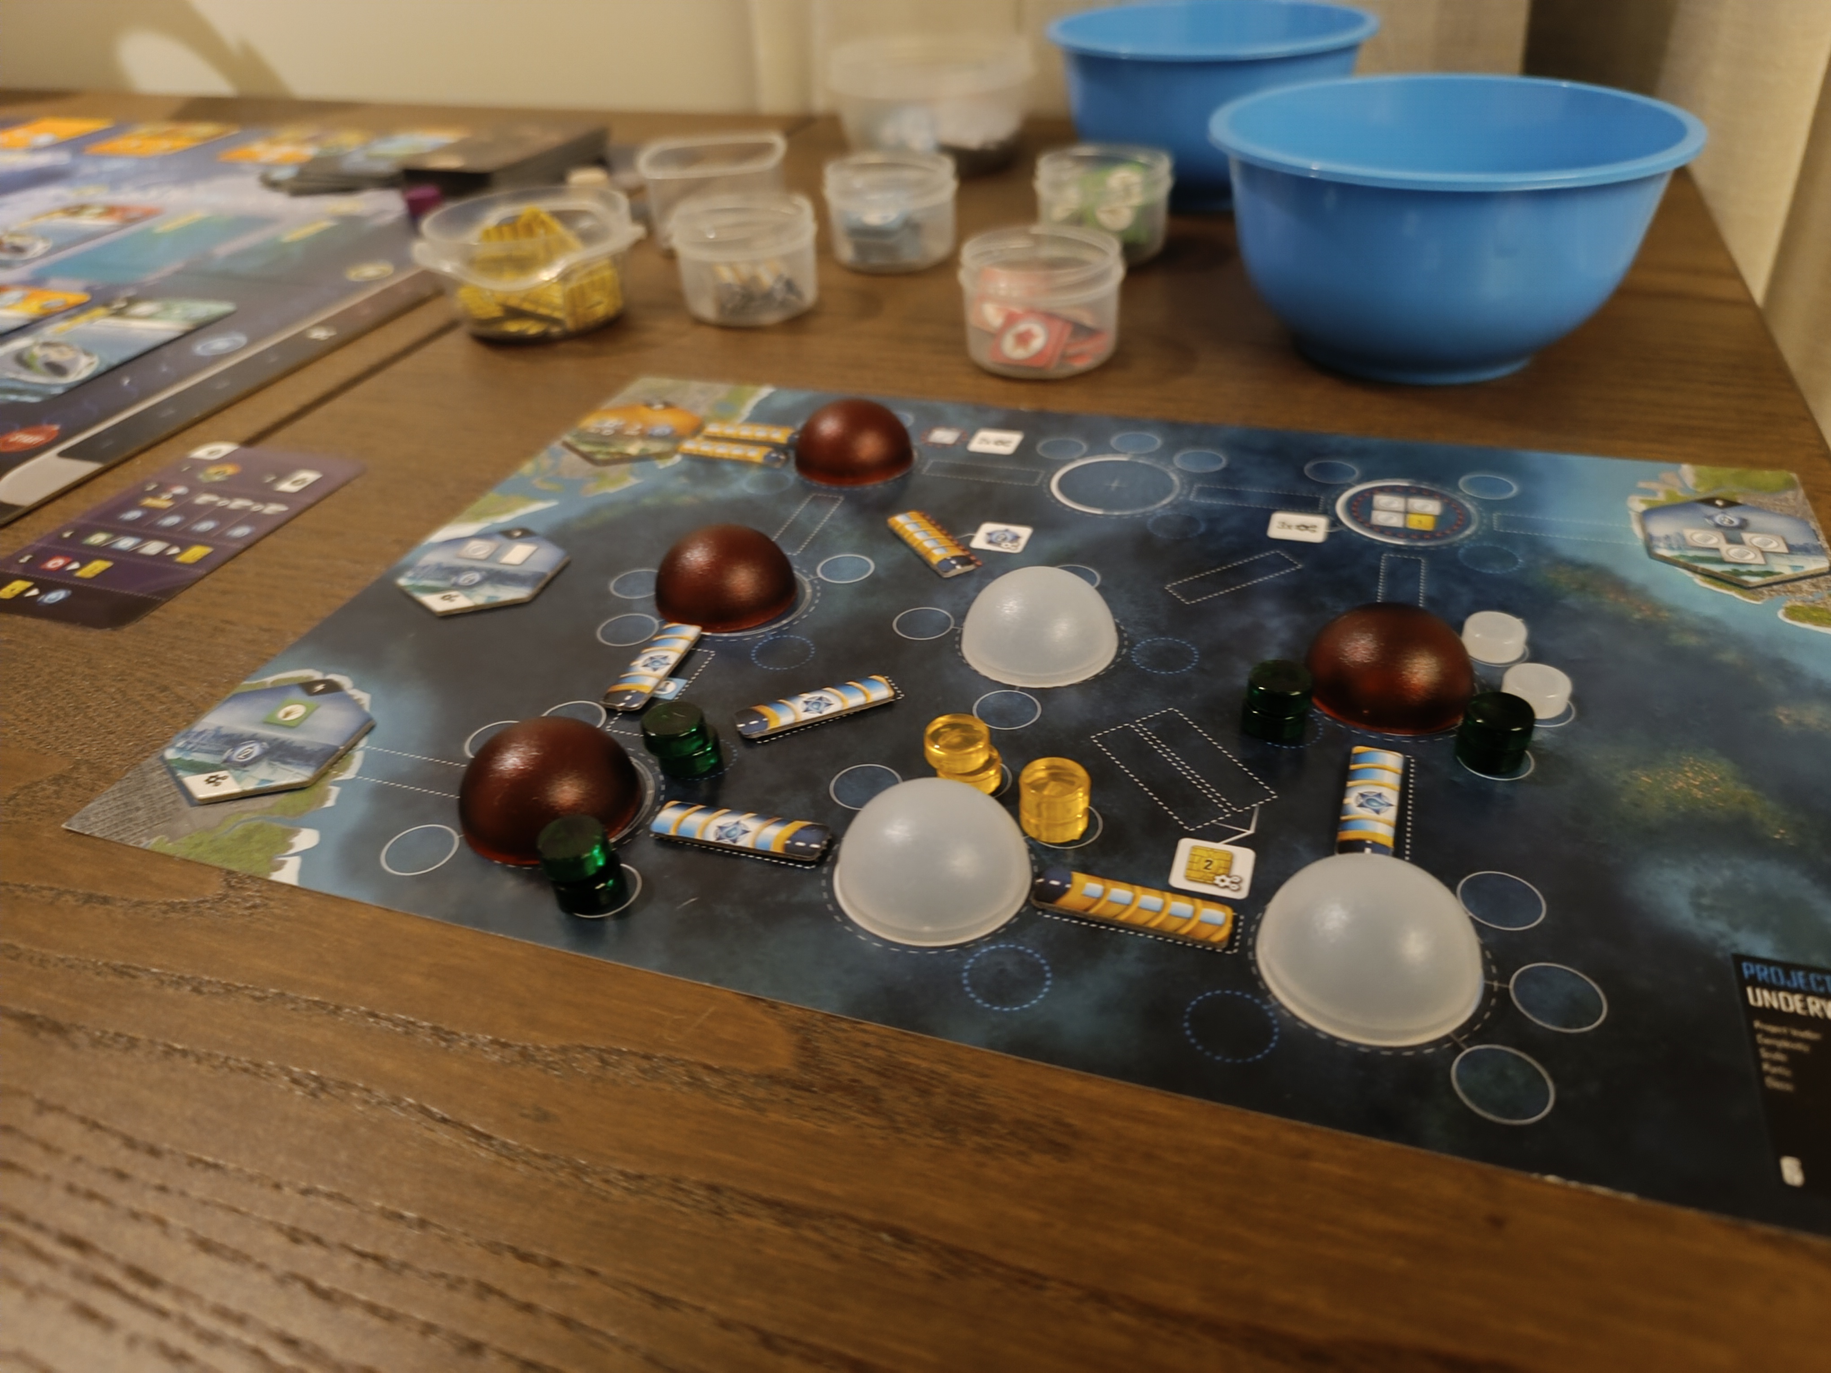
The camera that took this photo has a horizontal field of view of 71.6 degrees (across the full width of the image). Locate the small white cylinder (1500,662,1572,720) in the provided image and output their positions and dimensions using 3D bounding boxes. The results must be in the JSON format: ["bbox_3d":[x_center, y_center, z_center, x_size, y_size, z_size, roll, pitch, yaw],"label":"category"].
[{"bbox_3d":[0.117,0.001,0.238,0.011,0.005,0.011,-3,36,0],"label":"small white cylinder"}]

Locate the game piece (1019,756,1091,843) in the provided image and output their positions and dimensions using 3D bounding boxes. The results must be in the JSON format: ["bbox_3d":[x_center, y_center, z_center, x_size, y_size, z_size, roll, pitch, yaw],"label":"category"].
[{"bbox_3d":[0.024,0.019,0.214,0.012,0.009,0.012,0,36,6],"label":"game piece"}]

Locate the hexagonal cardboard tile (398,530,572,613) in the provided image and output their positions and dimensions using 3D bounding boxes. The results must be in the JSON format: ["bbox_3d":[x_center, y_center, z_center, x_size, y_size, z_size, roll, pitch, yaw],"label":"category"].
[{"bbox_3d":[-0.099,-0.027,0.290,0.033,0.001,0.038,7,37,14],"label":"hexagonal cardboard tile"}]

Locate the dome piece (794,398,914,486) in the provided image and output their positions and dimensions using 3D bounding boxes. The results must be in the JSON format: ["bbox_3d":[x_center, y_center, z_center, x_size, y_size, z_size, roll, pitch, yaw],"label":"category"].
[{"bbox_3d":[-0.016,-0.066,0.331,0.032,0.016,0.032,-6,36,-2],"label":"dome piece"}]

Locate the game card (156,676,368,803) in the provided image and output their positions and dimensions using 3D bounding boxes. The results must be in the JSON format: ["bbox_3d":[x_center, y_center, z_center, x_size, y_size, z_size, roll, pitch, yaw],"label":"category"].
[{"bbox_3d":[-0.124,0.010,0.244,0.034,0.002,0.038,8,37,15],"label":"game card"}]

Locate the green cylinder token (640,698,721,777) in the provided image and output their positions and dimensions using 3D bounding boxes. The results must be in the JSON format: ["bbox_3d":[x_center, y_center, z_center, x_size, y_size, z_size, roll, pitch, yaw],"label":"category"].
[{"bbox_3d":[-0.043,0.010,0.233,0.013,0.010,0.011,-3,36,-1],"label":"green cylinder token"}]

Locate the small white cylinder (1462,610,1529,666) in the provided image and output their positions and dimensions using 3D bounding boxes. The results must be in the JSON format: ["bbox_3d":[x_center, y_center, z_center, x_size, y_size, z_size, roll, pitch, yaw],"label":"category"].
[{"bbox_3d":[0.113,-0.010,0.248,0.011,0.005,0.011,14,40,23],"label":"small white cylinder"}]

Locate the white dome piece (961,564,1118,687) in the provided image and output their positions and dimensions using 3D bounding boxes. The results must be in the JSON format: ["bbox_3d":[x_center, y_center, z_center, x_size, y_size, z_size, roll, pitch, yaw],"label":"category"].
[{"bbox_3d":[0.024,-0.015,0.245,0.031,0.015,0.031,-2,35,2],"label":"white dome piece"}]

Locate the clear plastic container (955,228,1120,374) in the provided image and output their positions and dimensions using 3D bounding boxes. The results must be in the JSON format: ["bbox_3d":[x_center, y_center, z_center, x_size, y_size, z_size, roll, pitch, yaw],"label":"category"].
[{"bbox_3d":[0.038,-0.115,0.380,0.049,0.032,0.049,0,36,6],"label":"clear plastic container"}]

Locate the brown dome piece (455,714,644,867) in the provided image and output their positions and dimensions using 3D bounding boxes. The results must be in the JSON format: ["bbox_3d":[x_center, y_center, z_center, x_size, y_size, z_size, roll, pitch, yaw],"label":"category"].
[{"bbox_3d":[-0.062,0.014,0.211,0.030,0.015,0.030,-2,35,2],"label":"brown dome piece"}]

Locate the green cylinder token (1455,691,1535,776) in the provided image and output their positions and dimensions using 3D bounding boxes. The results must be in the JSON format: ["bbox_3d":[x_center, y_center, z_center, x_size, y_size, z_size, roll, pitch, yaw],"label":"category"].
[{"bbox_3d":[0.103,0.008,0.224,0.011,0.010,0.012,12,38,20],"label":"green cylinder token"}]

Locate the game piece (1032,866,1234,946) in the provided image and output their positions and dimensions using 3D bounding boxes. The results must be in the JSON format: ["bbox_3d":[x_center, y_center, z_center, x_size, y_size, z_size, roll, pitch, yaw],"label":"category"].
[{"bbox_3d":[0.034,0.034,0.198,0.030,0.001,0.008,10,38,19],"label":"game piece"}]

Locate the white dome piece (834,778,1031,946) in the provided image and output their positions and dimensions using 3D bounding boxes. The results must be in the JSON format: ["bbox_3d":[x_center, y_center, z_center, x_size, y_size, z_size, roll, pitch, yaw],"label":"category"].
[{"bbox_3d":[0.002,0.024,0.204,0.032,0.015,0.032,-3,36,0],"label":"white dome piece"}]

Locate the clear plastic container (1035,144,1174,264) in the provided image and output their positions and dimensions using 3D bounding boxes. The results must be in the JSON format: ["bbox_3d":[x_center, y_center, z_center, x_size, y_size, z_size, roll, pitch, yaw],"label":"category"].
[{"bbox_3d":[0.068,-0.175,0.461,0.048,0.031,0.048,9,36,17],"label":"clear plastic container"}]

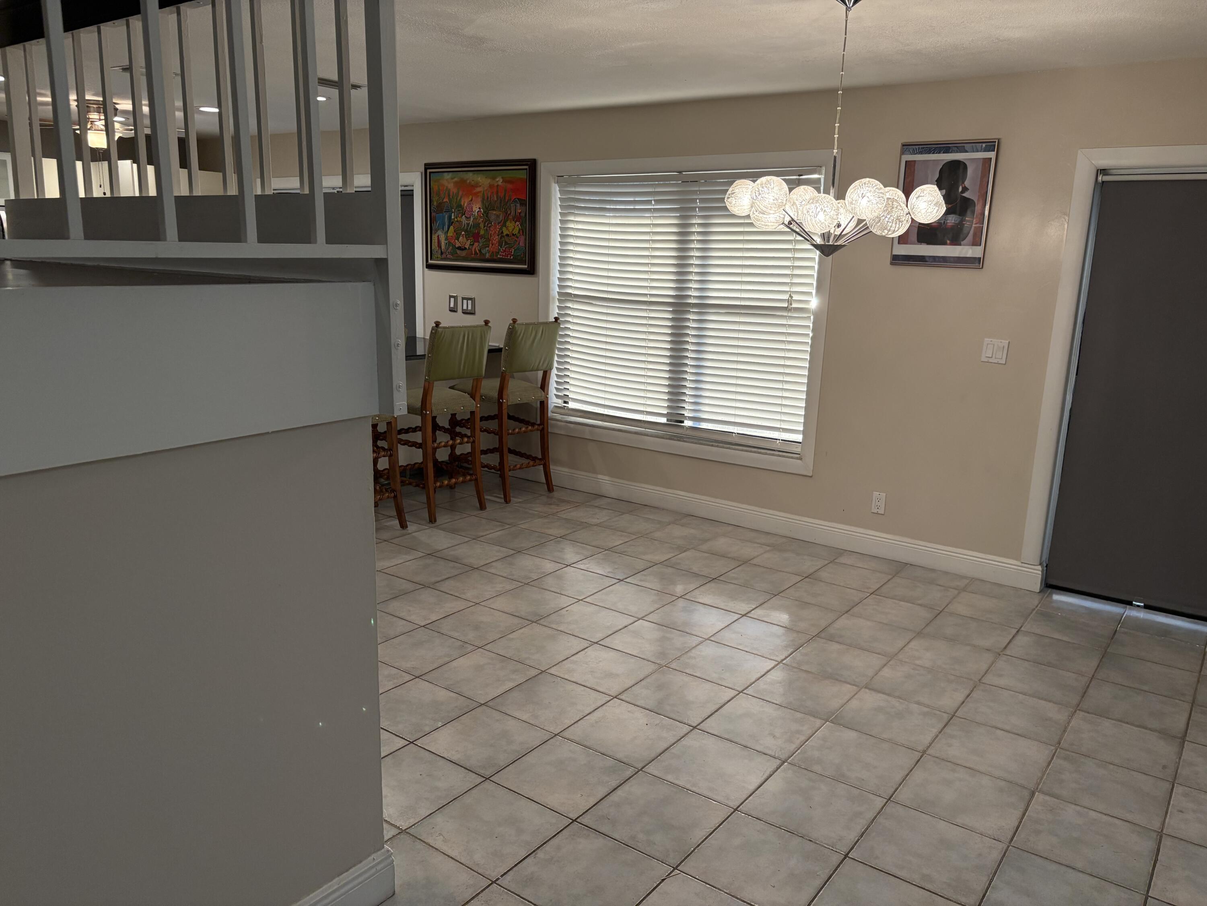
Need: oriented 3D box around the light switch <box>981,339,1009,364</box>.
[{"bbox_3d":[1.921,-0.496,4.442,0.114,0.115,0.015,11,15,35],"label":"light switch"}]

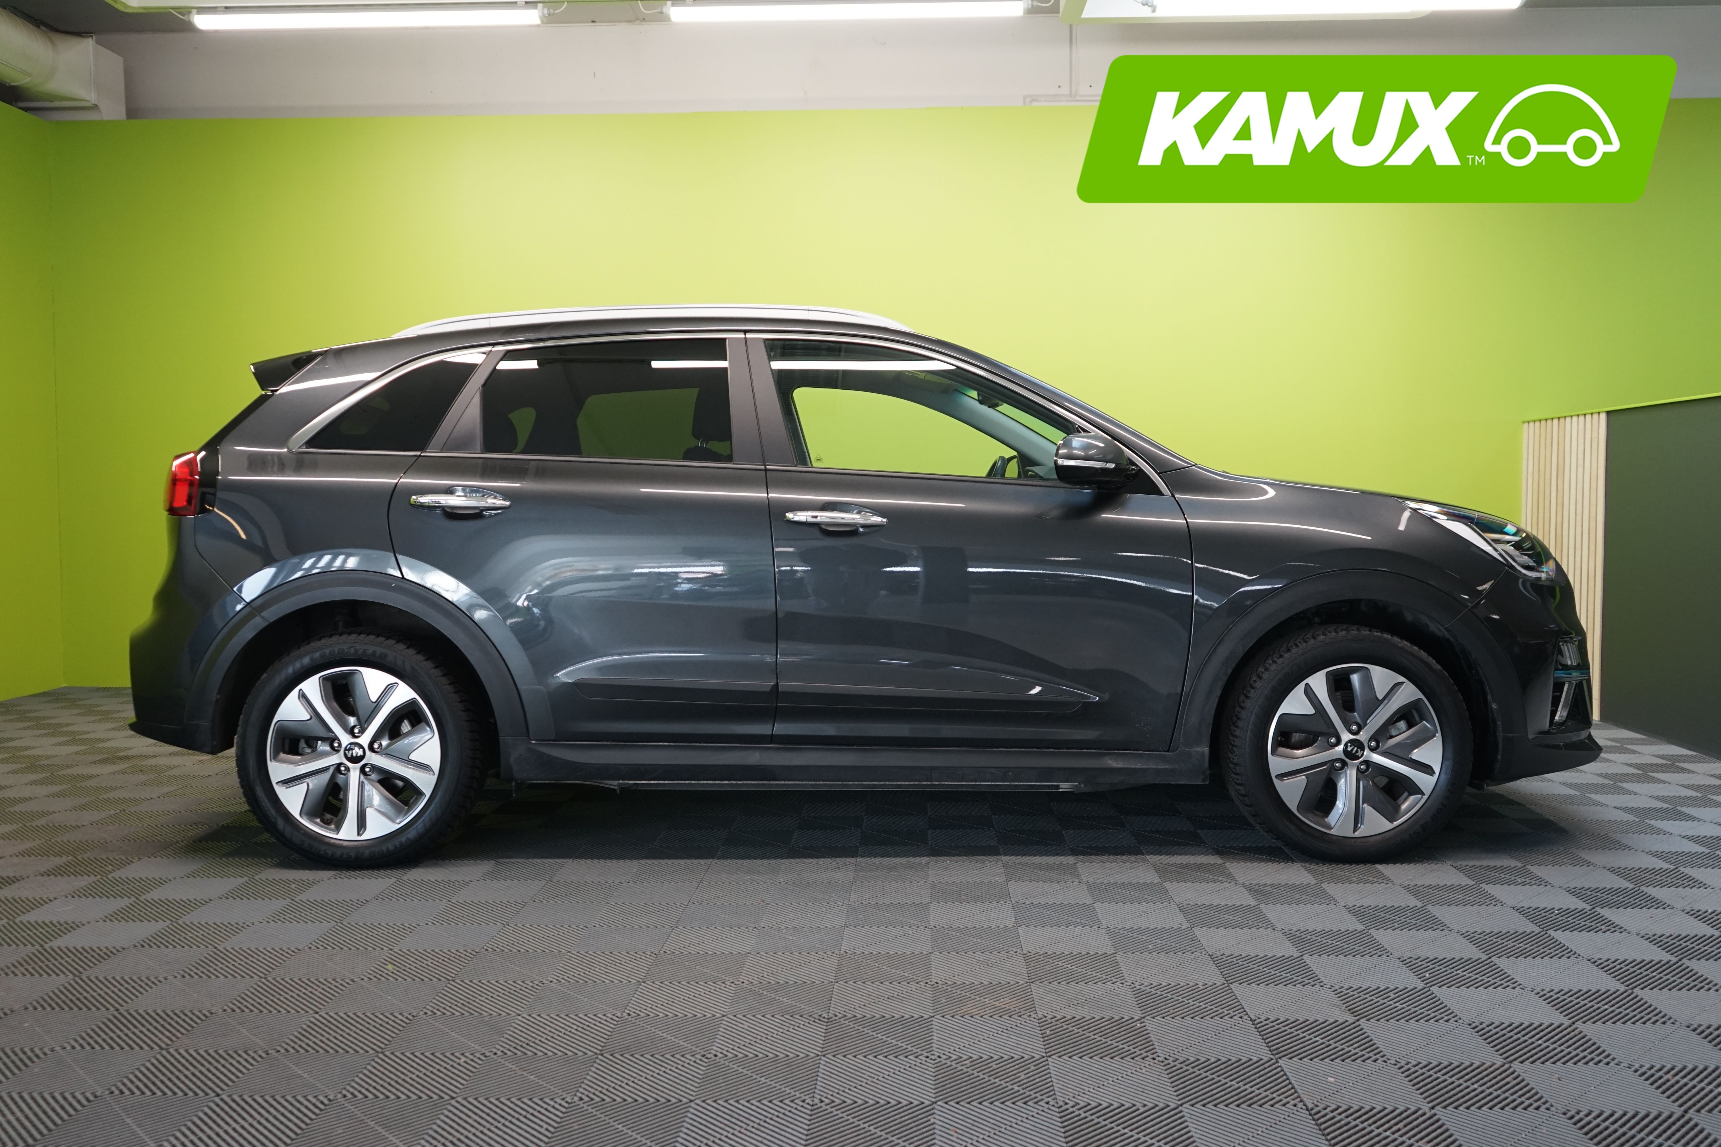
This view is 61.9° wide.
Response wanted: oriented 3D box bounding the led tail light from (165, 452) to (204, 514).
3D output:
[{"bbox_3d":[-1.899,-0.250,4.030,0.210,0.185,0.280,0,2,0],"label":"led tail light"}]

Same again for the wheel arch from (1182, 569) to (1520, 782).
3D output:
[{"bbox_3d":[1.324,0.280,3.923,0.958,0.583,0.180,0,2,0],"label":"wheel arch"}]

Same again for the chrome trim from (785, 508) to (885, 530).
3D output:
[{"bbox_3d":[-0.068,-0.142,3.849,0.277,0.056,0.055,0,2,0],"label":"chrome trim"}]

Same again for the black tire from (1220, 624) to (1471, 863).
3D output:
[{"bbox_3d":[1.333,0.467,3.966,0.666,0.660,0.220,0,2,0],"label":"black tire"}]

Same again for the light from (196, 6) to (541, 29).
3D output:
[{"bbox_3d":[-2.130,-2.405,6.200,1.515,0.075,0.080,0,2,2],"label":"light"}]

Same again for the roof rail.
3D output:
[{"bbox_3d":[-0.595,-0.720,4.116,1.500,0.102,0.070,0,2,0],"label":"roof rail"}]

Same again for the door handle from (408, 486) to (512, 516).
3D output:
[{"bbox_3d":[-1.070,-0.193,3.840,0.273,0.081,0.065,0,2,0],"label":"door handle"}]

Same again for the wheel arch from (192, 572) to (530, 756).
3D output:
[{"bbox_3d":[-1.337,0.239,3.871,0.920,0.497,0.120,0,2,0],"label":"wheel arch"}]

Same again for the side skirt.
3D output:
[{"bbox_3d":[-0.013,0.524,3.935,1.906,0.154,0.130,0,2,0],"label":"side skirt"}]

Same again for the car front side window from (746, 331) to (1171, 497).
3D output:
[{"bbox_3d":[0.266,-0.449,3.984,1.170,0.490,0.110,0,-12,0],"label":"car front side window"}]

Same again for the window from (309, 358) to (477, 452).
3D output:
[{"bbox_3d":[-1.297,-0.470,3.971,0.445,0.275,0.140,0,2,0],"label":"window"}]

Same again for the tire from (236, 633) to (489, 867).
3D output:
[{"bbox_3d":[-1.365,0.479,3.980,0.666,0.660,0.220,0,2,0],"label":"tire"}]

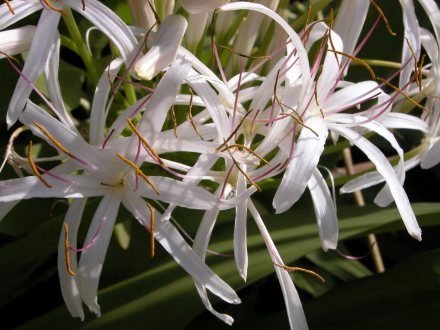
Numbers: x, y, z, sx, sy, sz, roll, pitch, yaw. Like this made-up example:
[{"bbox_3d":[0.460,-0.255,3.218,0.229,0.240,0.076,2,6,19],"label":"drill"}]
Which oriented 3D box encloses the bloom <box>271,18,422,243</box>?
[{"bbox_3d":[0.071,-0.019,0.500,0.085,0.120,0.080,-5,-13,-16],"label":"bloom"}]

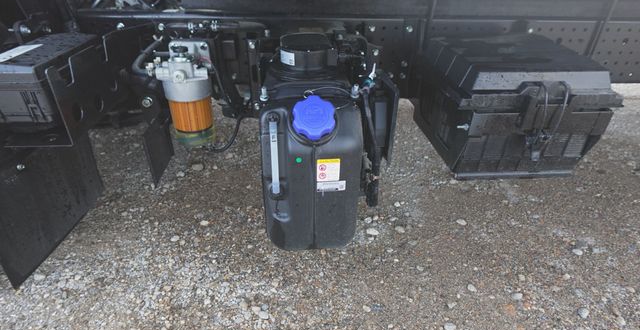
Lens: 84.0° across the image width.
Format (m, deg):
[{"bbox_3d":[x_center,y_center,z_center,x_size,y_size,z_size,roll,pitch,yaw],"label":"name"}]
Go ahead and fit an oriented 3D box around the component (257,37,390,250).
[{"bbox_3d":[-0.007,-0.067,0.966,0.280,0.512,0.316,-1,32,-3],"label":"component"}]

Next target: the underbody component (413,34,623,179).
[{"bbox_3d":[0.518,-0.191,1.062,0.386,0.289,0.428,-1,32,-3],"label":"underbody component"}]

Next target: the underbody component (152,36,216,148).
[{"bbox_3d":[-0.324,-0.176,0.885,0.128,0.243,0.138,-1,32,-3],"label":"underbody component"}]

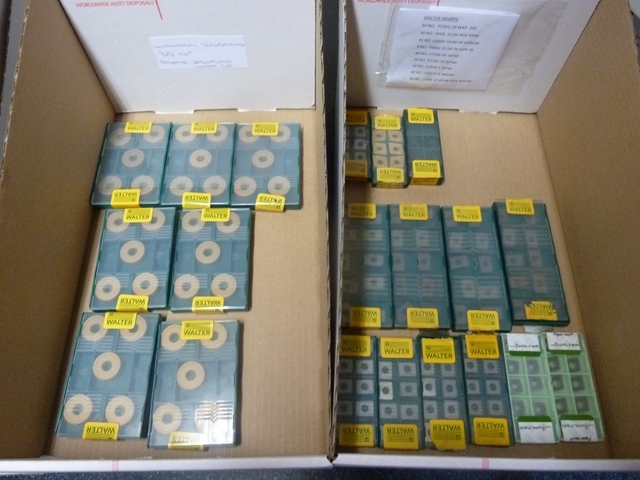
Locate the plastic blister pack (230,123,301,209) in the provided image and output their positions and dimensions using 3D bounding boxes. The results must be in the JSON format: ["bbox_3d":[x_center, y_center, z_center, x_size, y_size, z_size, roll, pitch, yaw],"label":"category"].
[{"bbox_3d":[-0.060,-0.084,0.528,0.074,0.013,0.111,-1,66,-1],"label":"plastic blister pack"}]

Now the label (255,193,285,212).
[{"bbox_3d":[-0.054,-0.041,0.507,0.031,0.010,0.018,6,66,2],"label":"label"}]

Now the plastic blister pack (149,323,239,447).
[{"bbox_3d":[-0.113,0.132,0.430,0.074,0.013,0.111,-2,66,-1],"label":"plastic blister pack"}]

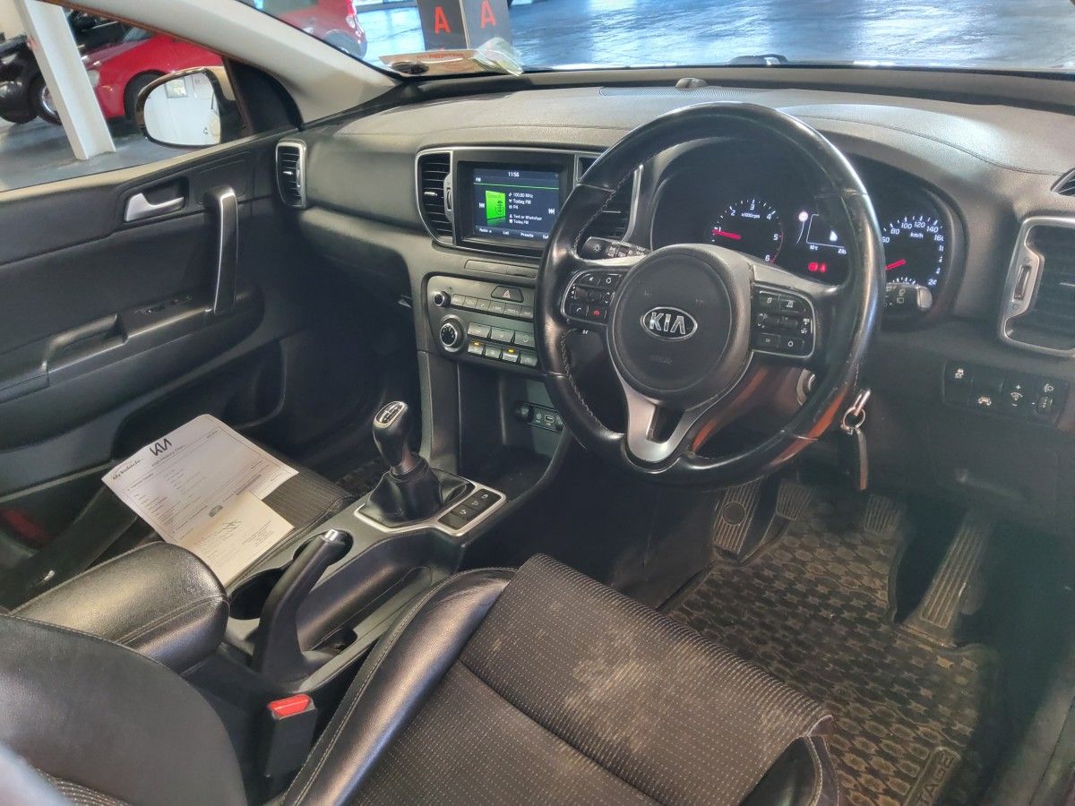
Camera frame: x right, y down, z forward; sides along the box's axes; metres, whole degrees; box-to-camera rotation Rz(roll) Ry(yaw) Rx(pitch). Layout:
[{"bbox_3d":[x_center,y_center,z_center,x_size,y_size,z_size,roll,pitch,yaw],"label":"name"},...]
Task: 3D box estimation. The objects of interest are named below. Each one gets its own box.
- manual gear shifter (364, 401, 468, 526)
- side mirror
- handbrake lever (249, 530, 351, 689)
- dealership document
[{"bbox_3d":[-0.183,0.068,1.073,0.108,0.148,0.128,15,35,37],"label":"manual gear shifter"},{"bbox_3d":[-0.723,-0.604,1.673,0.215,0.168,0.140,5,30,25],"label":"side mirror"},{"bbox_3d":[-0.262,0.228,0.910,0.045,0.130,0.160,15,35,37],"label":"handbrake lever"},{"bbox_3d":[-0.524,0.140,1.292,0.400,0.015,0.222,24,50,38],"label":"dealership document"}]

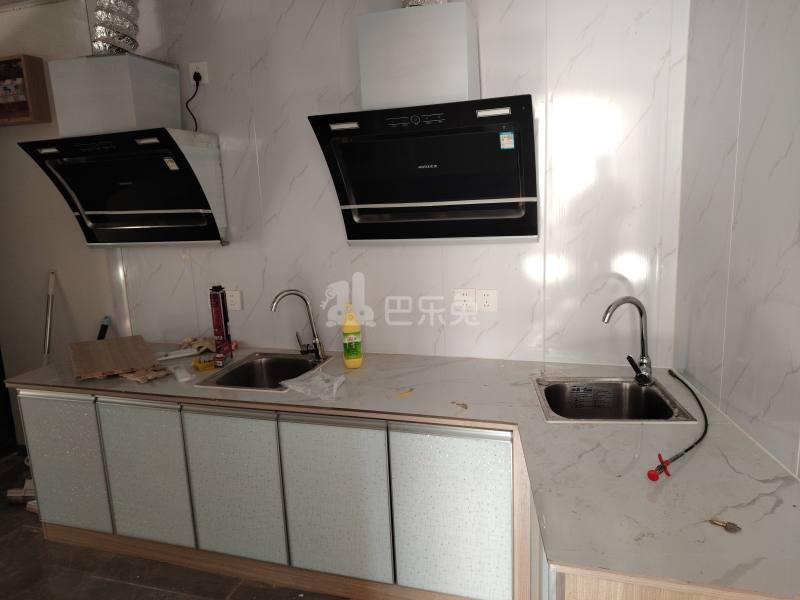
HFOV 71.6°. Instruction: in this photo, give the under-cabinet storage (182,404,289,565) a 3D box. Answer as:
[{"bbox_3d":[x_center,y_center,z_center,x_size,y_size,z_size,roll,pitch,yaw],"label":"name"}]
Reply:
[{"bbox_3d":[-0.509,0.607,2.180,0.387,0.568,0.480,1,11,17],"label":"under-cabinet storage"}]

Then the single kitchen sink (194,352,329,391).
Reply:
[{"bbox_3d":[-0.514,0.370,2.216,0.378,0.193,0.445,1,11,17],"label":"single kitchen sink"}]

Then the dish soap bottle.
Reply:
[{"bbox_3d":[-0.194,0.143,2.280,0.082,0.263,0.064,-2,11,2],"label":"dish soap bottle"}]

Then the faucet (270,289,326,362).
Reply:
[{"bbox_3d":[-0.423,0.112,2.333,0.216,0.319,0.062,-6,11,-17],"label":"faucet"}]

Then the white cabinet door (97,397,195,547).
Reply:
[{"bbox_3d":[-0.930,0.636,2.056,0.377,0.562,0.020,1,11,18],"label":"white cabinet door"}]

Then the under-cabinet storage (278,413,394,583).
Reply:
[{"bbox_3d":[-0.207,0.653,1.854,0.386,0.568,0.030,1,11,17],"label":"under-cabinet storage"}]

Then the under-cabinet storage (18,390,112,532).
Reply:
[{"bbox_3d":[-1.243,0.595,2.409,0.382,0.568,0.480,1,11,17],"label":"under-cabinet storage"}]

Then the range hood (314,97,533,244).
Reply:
[{"bbox_3d":[0.104,-0.428,1.987,0.742,0.456,0.360,1,11,17],"label":"range hood"}]

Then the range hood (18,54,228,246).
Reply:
[{"bbox_3d":[-1.181,-0.605,2.367,0.739,0.771,0.344,1,11,17],"label":"range hood"}]

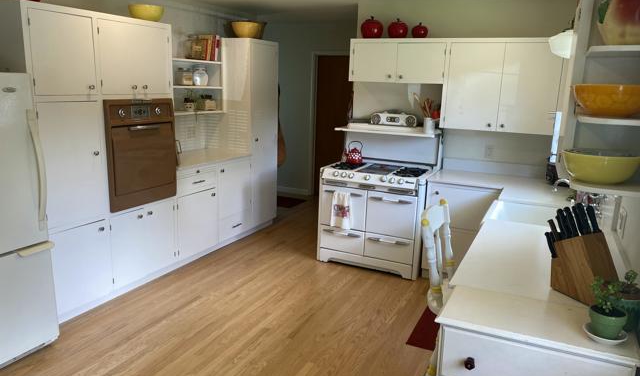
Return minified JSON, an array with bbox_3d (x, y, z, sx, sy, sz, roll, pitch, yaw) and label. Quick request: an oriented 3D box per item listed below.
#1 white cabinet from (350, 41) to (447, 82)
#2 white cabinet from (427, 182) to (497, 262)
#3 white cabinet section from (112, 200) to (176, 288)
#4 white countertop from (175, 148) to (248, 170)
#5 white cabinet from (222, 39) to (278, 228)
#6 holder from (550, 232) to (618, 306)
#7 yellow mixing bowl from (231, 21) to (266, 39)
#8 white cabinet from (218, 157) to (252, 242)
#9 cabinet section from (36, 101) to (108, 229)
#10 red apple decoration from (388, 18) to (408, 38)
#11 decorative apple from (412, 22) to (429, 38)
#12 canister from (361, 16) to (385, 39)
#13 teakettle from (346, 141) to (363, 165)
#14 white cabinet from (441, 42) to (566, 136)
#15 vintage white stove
[{"bbox_3d":[0.751,-1.171,4.466,0.880,0.382,0.332,7,13,25],"label":"white cabinet"},{"bbox_3d":[1.296,0.377,4.263,0.610,0.880,0.540,8,13,25],"label":"white cabinet"},{"bbox_3d":[-1.695,0.418,4.127,0.550,0.583,0.710,8,13,25],"label":"white cabinet section"},{"bbox_3d":[-1.280,-0.269,4.756,0.660,0.040,1.120,8,13,25],"label":"white countertop"},{"bbox_3d":[-0.912,-0.571,5.454,0.650,2.100,0.560,8,13,25],"label":"white cabinet"},{"bbox_3d":[1.015,0.307,1.799,0.125,0.240,0.220,-3,13,-21],"label":"holder"},{"bbox_3d":[-0.762,-1.661,5.109,0.320,0.170,0.320,2,12,0],"label":"yellow mixing bowl"},{"bbox_3d":[-1.173,0.123,5.094,0.650,0.880,0.560,8,13,25],"label":"white cabinet"},{"bbox_3d":[-1.659,-0.155,3.237,0.025,0.855,0.445,8,13,25],"label":"cabinet section"},{"bbox_3d":[0.721,-1.454,4.423,0.183,0.192,0.183,7,13,25],"label":"red apple decoration"},{"bbox_3d":[0.906,-1.411,4.342,0.145,0.152,0.145,7,13,25],"label":"decorative apple"},{"bbox_3d":[0.494,-1.498,4.525,0.208,0.222,0.208,7,13,25],"label":"canister"},{"bbox_3d":[0.327,-0.333,4.586,0.190,0.223,0.155,4,12,9],"label":"teakettle"},{"bbox_3d":[1.563,-0.856,4.029,0.920,0.745,0.300,8,13,25],"label":"white cabinet"},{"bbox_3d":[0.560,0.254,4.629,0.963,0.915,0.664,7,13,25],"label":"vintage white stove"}]

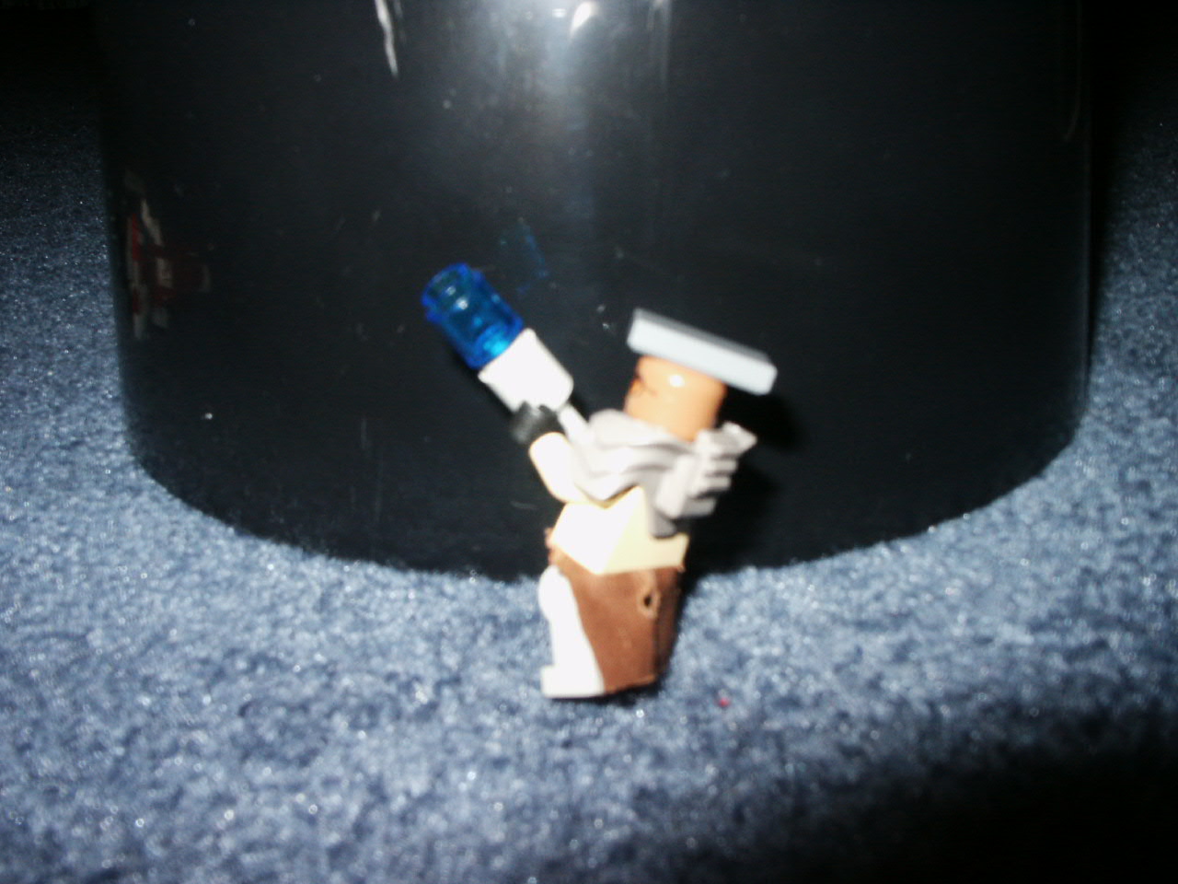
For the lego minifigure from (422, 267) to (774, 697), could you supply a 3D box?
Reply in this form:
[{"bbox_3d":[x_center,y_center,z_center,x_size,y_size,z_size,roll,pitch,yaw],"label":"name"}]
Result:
[{"bbox_3d":[-0.003,0.004,0.137,0.042,0.043,0.021,23,18,31],"label":"lego minifigure"}]

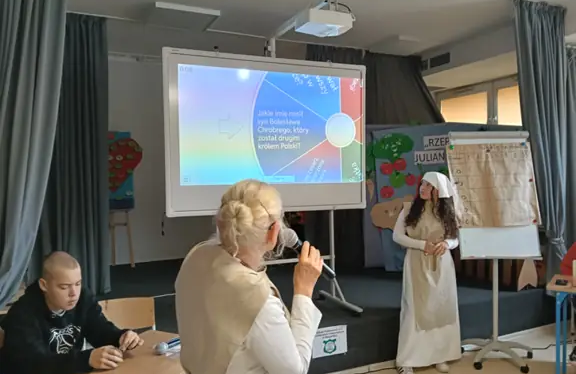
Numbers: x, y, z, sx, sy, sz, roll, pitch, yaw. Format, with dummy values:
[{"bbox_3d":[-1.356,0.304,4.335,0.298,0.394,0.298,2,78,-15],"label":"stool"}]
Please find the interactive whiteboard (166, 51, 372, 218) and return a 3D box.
[{"bbox_3d":[-0.115,-0.405,3.582,1.689,1.218,0.060,-1,3,-23],"label":"interactive whiteboard"}]

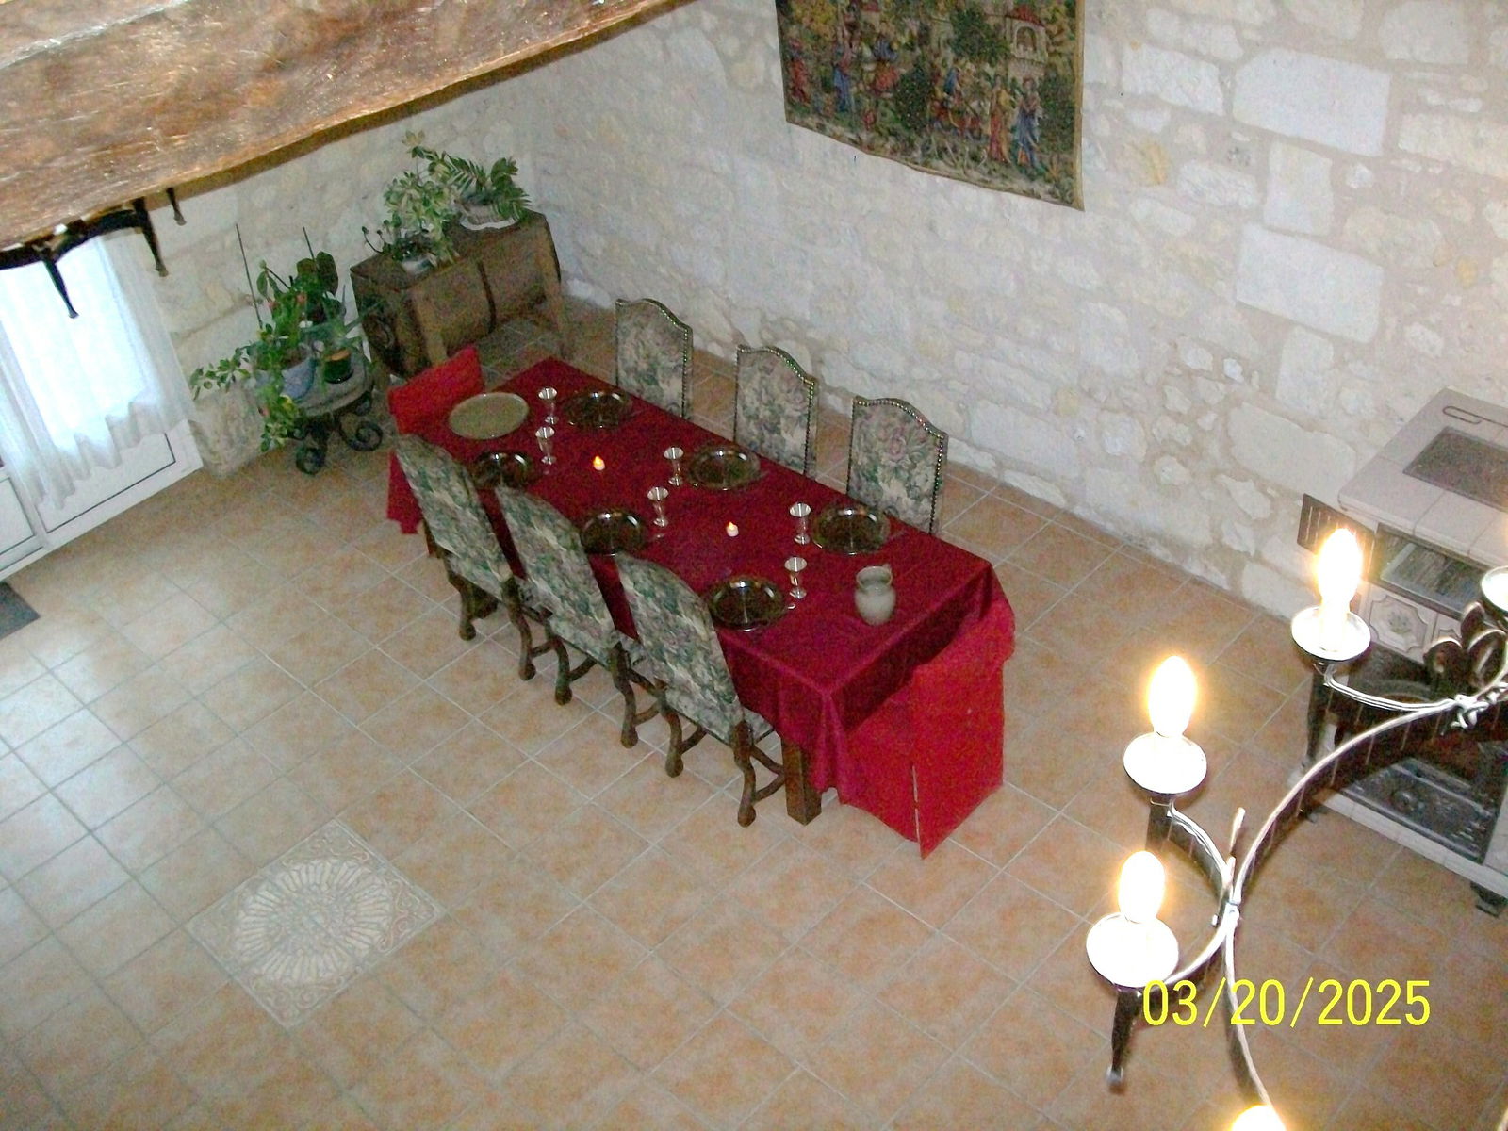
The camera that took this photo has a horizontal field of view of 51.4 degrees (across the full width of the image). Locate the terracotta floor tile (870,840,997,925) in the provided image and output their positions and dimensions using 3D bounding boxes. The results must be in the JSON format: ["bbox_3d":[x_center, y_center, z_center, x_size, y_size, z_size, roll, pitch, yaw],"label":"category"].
[{"bbox_3d":[0.601,1.060,5.323,0.332,0.012,0.332,28,49,35],"label":"terracotta floor tile"}]

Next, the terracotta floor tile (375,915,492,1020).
[{"bbox_3d":[-1.043,1.328,5.179,0.332,0.012,0.332,28,49,35],"label":"terracotta floor tile"}]

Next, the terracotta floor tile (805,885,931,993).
[{"bbox_3d":[0.371,1.217,5.119,0.325,0.010,0.325,28,49,35],"label":"terracotta floor tile"}]

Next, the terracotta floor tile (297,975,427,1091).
[{"bbox_3d":[-1.253,1.470,4.965,0.330,0.010,0.330,28,49,35],"label":"terracotta floor tile"}]

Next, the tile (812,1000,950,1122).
[{"bbox_3d":[0.388,1.529,4.831,0.321,0.010,0.321,28,49,34],"label":"tile"}]

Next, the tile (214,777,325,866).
[{"bbox_3d":[-1.772,0.948,5.791,0.321,0.010,0.321,28,49,34],"label":"tile"}]

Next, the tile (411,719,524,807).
[{"bbox_3d":[-1.082,0.753,5.961,0.321,0.010,0.321,28,49,34],"label":"tile"}]

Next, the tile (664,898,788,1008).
[{"bbox_3d":[-0.101,1.274,5.207,0.321,0.010,0.321,28,49,34],"label":"tile"}]

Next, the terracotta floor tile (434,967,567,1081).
[{"bbox_3d":[-0.791,1.440,4.949,0.330,0.010,0.330,28,49,35],"label":"terracotta floor tile"}]

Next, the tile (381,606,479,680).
[{"bbox_3d":[-1.327,0.322,6.460,0.325,0.010,0.325,28,49,35],"label":"tile"}]

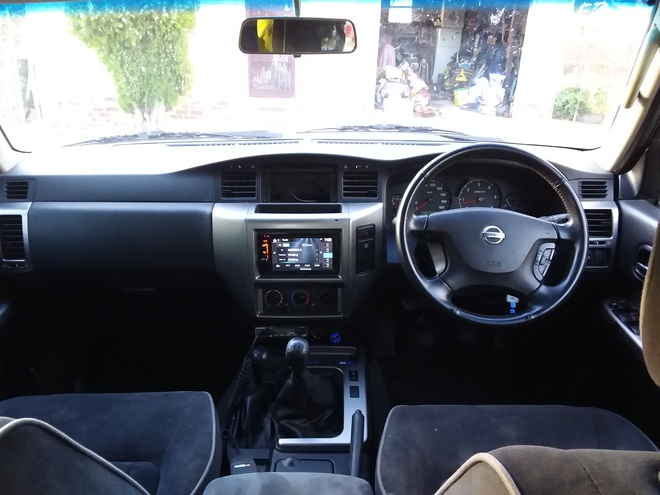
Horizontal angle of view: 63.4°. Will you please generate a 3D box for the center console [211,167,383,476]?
[{"bbox_3d":[-0.063,0.135,1.067,0.380,0.500,0.580,0,20,0],"label":"center console"}]

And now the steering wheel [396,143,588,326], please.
[{"bbox_3d":[0.332,-0.027,1.125,0.385,0.385,0.100,2,-13,4],"label":"steering wheel"}]

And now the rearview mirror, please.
[{"bbox_3d":[-0.067,-0.427,1.075,0.242,0.067,0.042,-7,25,-19],"label":"rearview mirror"}]

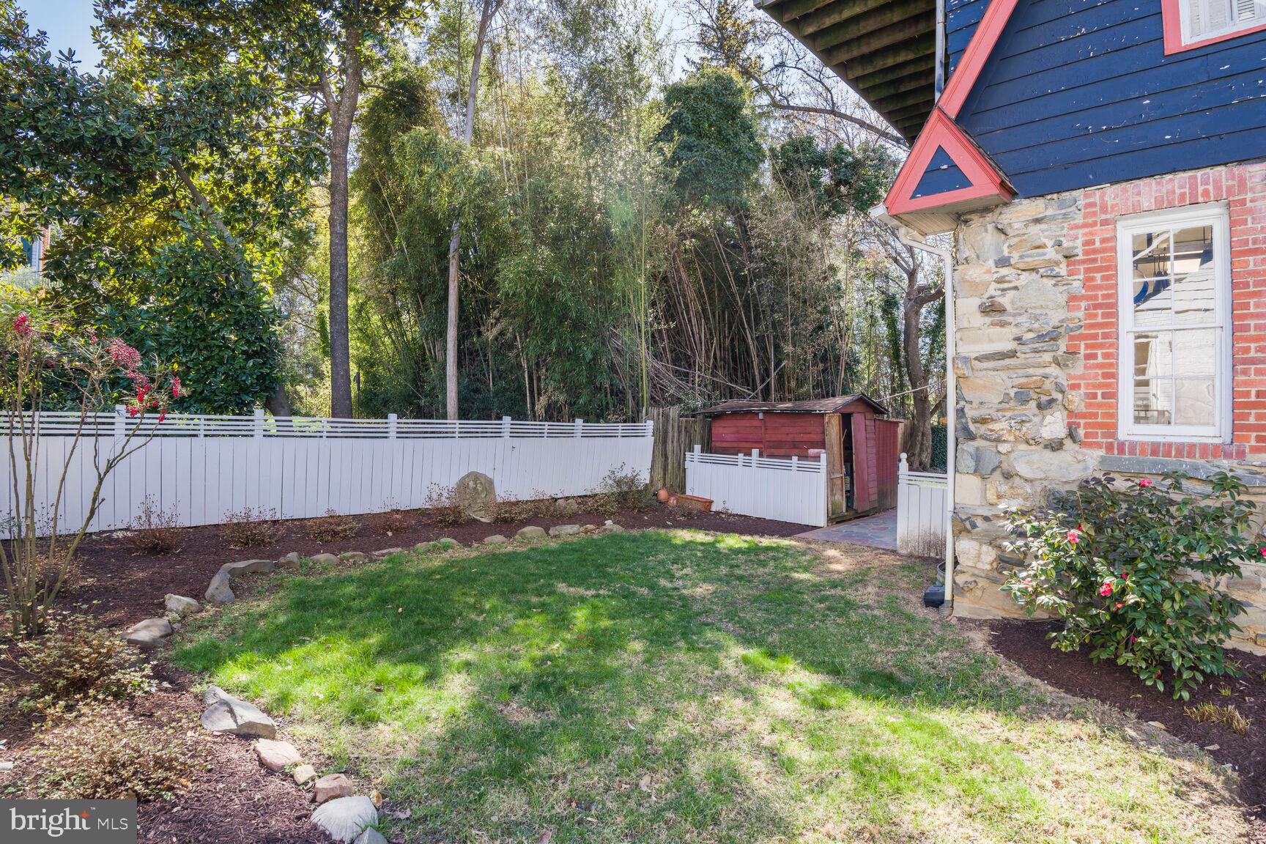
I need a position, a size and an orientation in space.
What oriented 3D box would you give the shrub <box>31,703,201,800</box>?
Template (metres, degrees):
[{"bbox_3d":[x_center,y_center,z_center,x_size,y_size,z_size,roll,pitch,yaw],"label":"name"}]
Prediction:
[{"bbox_3d":[-2.258,1.330,2.470,0.636,0.265,0.615,0,2,0],"label":"shrub"}]

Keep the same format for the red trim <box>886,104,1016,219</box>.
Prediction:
[{"bbox_3d":[2.618,-2.184,4.685,0.837,0.795,0.297,1,2,38],"label":"red trim"}]

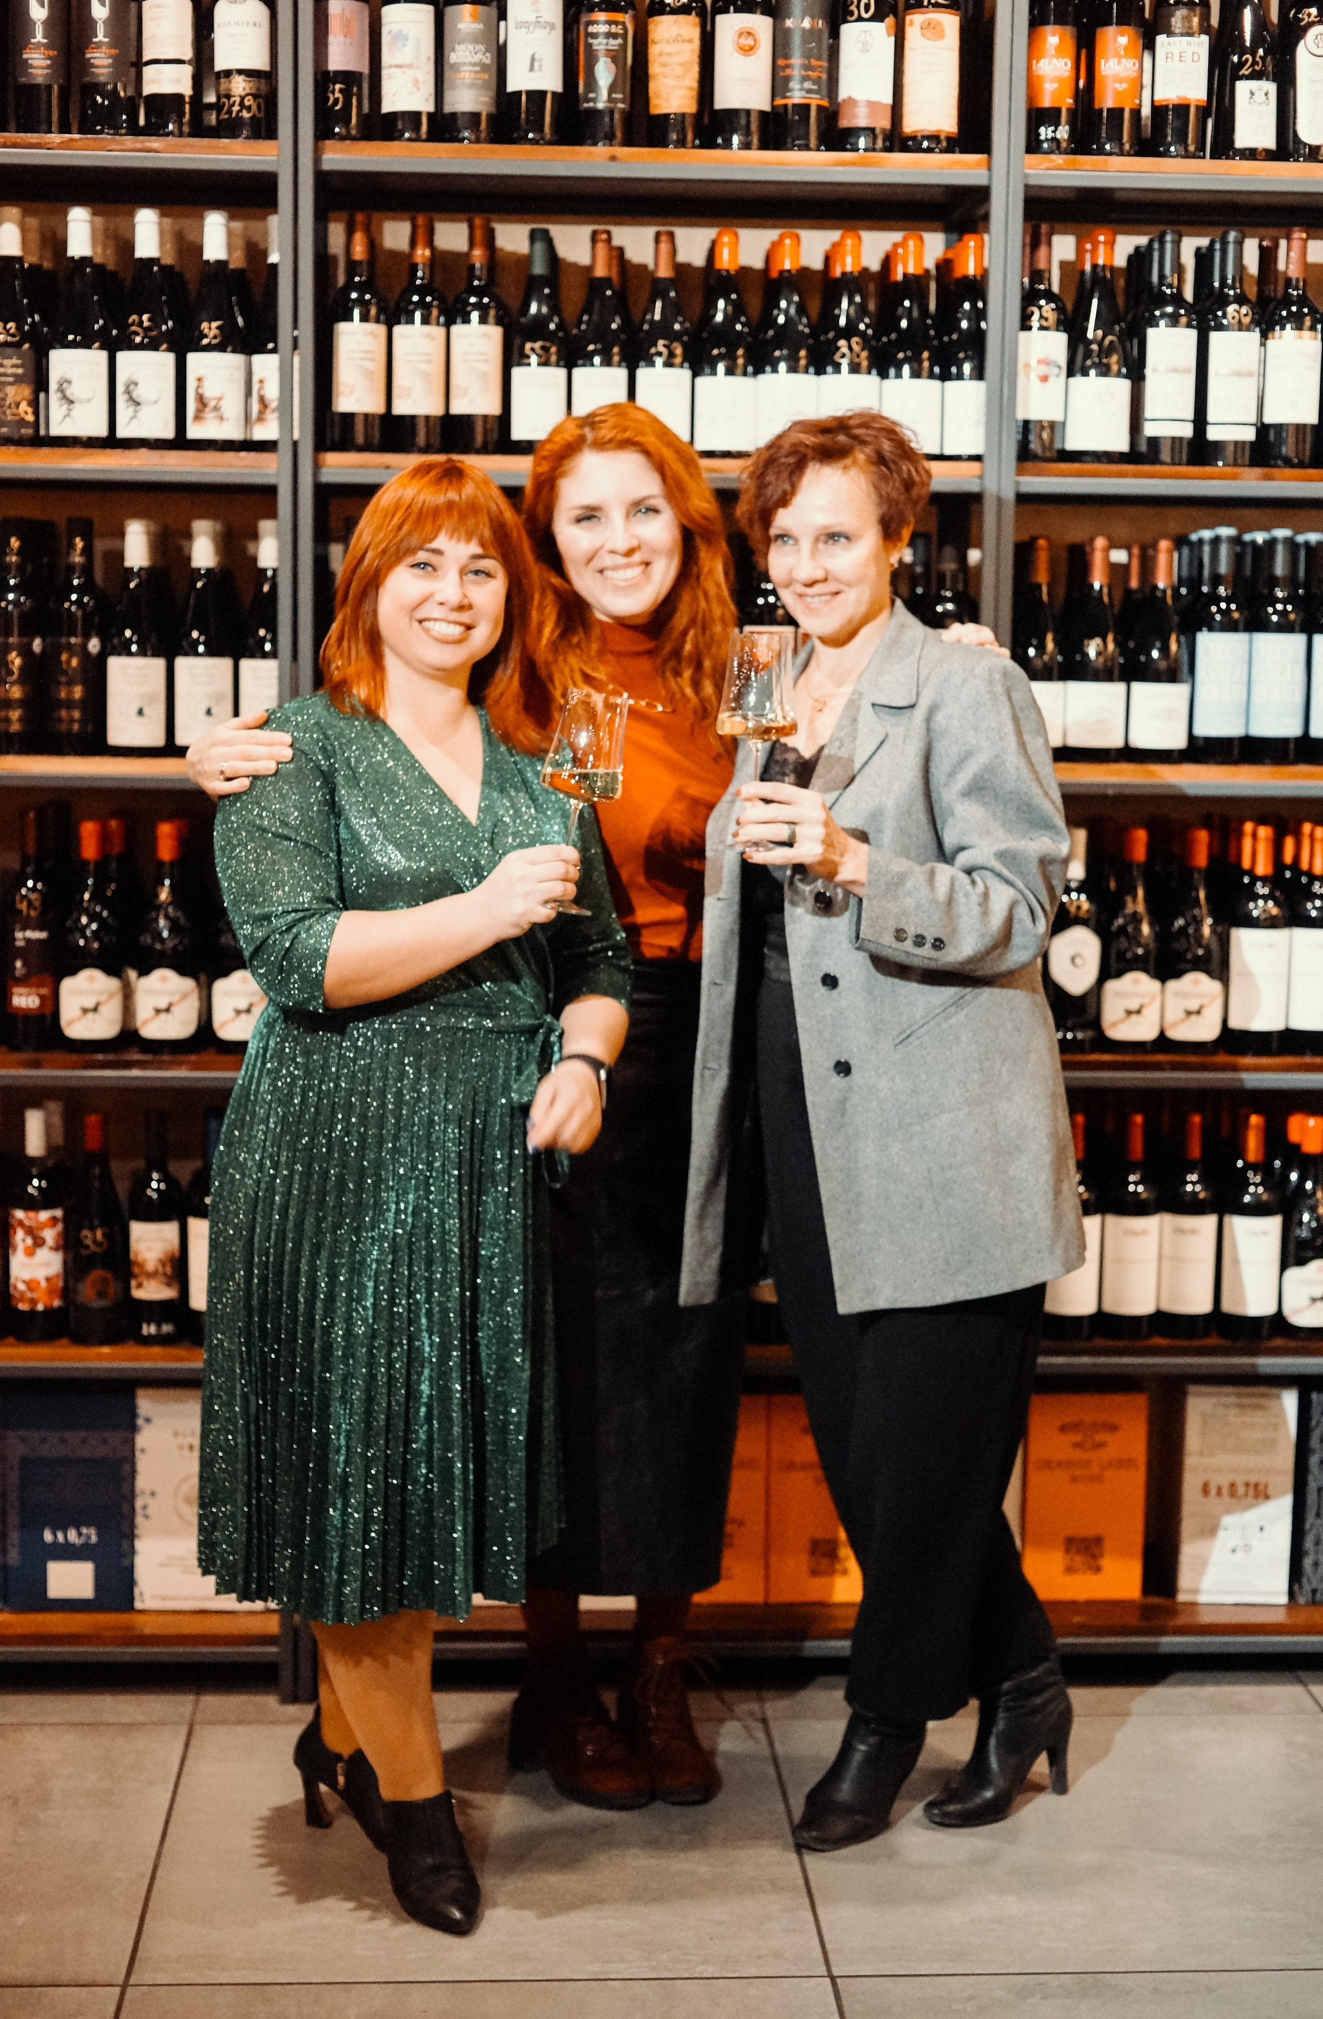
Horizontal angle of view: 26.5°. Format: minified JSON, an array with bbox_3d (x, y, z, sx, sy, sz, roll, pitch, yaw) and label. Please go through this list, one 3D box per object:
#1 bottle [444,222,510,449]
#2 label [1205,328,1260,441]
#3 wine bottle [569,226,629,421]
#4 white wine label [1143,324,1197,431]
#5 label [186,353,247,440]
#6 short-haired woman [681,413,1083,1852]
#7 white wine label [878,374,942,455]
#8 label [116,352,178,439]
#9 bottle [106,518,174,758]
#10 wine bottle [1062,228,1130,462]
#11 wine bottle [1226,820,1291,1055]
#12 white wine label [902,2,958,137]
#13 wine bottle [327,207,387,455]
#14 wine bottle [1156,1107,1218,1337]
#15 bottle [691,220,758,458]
[{"bbox_3d":[-0.237,-0.867,3.634,0.076,0.303,0.076,0,7,-4],"label":"bottle"},{"bbox_3d":[0.742,-0.811,3.647,0.068,0.139,0.020,0,8,-3],"label":"label"},{"bbox_3d":[-0.079,-0.867,3.653,0.078,0.291,0.078,0,7,-4],"label":"wine bottle"},{"bbox_3d":[0.660,-0.815,3.642,0.067,0.136,0.020,0,8,-3],"label":"white wine label"},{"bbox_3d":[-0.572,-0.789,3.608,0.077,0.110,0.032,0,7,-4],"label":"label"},{"bbox_3d":[0.266,0.153,3.387,0.470,1.711,0.380,5,8,31],"label":"short-haired woman"},{"bbox_3d":[0.331,-0.785,3.722,0.081,0.099,0.030,0,7,-3],"label":"white wine label"},{"bbox_3d":[-0.670,-0.801,3.662,0.077,0.112,0.030,0,7,-3],"label":"label"},{"bbox_3d":[-0.681,-0.483,3.651,0.082,0.305,0.082,0,7,-4],"label":"bottle"},{"bbox_3d":[0.576,-0.869,3.685,0.087,0.302,0.087,0,7,-4],"label":"wine bottle"},{"bbox_3d":[0.805,-0.092,3.775,0.078,0.302,0.078,0,8,-3],"label":"wine bottle"},{"bbox_3d":[0.352,-1.223,3.669,0.074,0.161,0.030,0,7,-3],"label":"white wine label"},{"bbox_3d":[-0.402,-0.893,3.723,0.075,0.320,0.075,0,7,-4],"label":"wine bottle"},{"bbox_3d":[0.724,0.293,3.833,0.078,0.303,0.078,0,7,-4],"label":"wine bottle"},{"bbox_3d":[0.082,-0.870,3.663,0.083,0.296,0.083,0,7,-4],"label":"bottle"}]

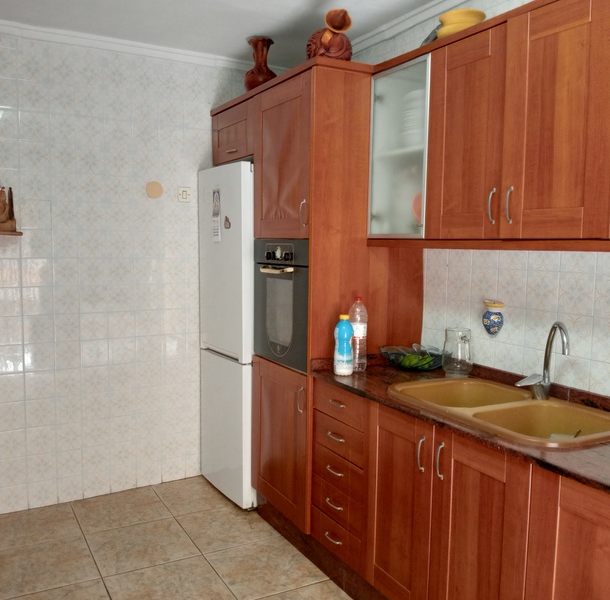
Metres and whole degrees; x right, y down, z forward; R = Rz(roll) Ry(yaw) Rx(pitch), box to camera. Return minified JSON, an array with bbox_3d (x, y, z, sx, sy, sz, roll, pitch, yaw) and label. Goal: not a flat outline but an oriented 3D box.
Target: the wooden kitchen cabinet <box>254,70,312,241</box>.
[{"bbox_3d":[0.131,-0.639,3.092,0.560,0.697,0.597,-2,6,-28],"label":"wooden kitchen cabinet"}]

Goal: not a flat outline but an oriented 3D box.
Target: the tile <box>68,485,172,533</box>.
[{"bbox_3d":[-1.005,1.147,3.531,0.456,0.010,0.456,-2,6,-29],"label":"tile"}]

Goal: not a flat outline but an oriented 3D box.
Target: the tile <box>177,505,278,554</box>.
[{"bbox_3d":[-0.386,1.181,3.375,0.463,0.010,0.463,-2,6,-28],"label":"tile"}]

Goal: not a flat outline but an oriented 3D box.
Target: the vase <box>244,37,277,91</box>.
[{"bbox_3d":[-0.228,-1.194,3.357,0.170,0.315,0.170,1,5,0],"label":"vase"}]

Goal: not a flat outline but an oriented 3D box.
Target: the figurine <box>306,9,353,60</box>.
[{"bbox_3d":[0.116,-1.158,2.858,0.205,0.250,0.180,1,5,2],"label":"figurine"}]

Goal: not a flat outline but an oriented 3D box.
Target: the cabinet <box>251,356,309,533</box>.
[{"bbox_3d":[0.119,0.648,3.215,0.560,0.710,0.597,-2,6,-28],"label":"cabinet"}]

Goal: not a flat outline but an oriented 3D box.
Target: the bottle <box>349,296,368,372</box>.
[{"bbox_3d":[0.233,0.143,2.771,0.080,0.317,0.080,1,5,0],"label":"bottle"}]

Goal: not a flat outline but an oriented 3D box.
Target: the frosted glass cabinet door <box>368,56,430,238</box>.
[{"bbox_3d":[0.382,-0.598,2.643,0.020,0.691,0.393,-3,6,-28],"label":"frosted glass cabinet door"}]

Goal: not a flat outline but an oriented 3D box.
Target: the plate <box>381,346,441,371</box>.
[{"bbox_3d":[0.489,0.271,2.875,0.300,0.080,0.265,2,5,11],"label":"plate"}]

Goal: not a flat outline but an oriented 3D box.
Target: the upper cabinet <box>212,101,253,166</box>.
[{"bbox_3d":[-0.135,-0.905,3.652,0.590,0.290,0.590,-2,6,-29],"label":"upper cabinet"}]

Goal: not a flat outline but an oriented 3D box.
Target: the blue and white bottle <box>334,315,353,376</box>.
[{"bbox_3d":[0.167,0.184,2.694,0.081,0.248,0.081,1,5,0],"label":"blue and white bottle"}]

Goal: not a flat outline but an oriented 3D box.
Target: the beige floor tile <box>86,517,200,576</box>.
[{"bbox_3d":[-0.794,1.199,3.157,0.463,0.010,0.463,-2,6,-28],"label":"beige floor tile"}]

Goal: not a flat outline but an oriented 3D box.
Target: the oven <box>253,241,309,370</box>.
[{"bbox_3d":[0.109,0.001,3.204,0.540,0.595,0.580,-2,6,-29],"label":"oven"}]

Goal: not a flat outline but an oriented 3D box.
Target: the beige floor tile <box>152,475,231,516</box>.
[{"bbox_3d":[-0.604,1.132,3.752,0.456,0.010,0.456,-2,6,-29],"label":"beige floor tile"}]

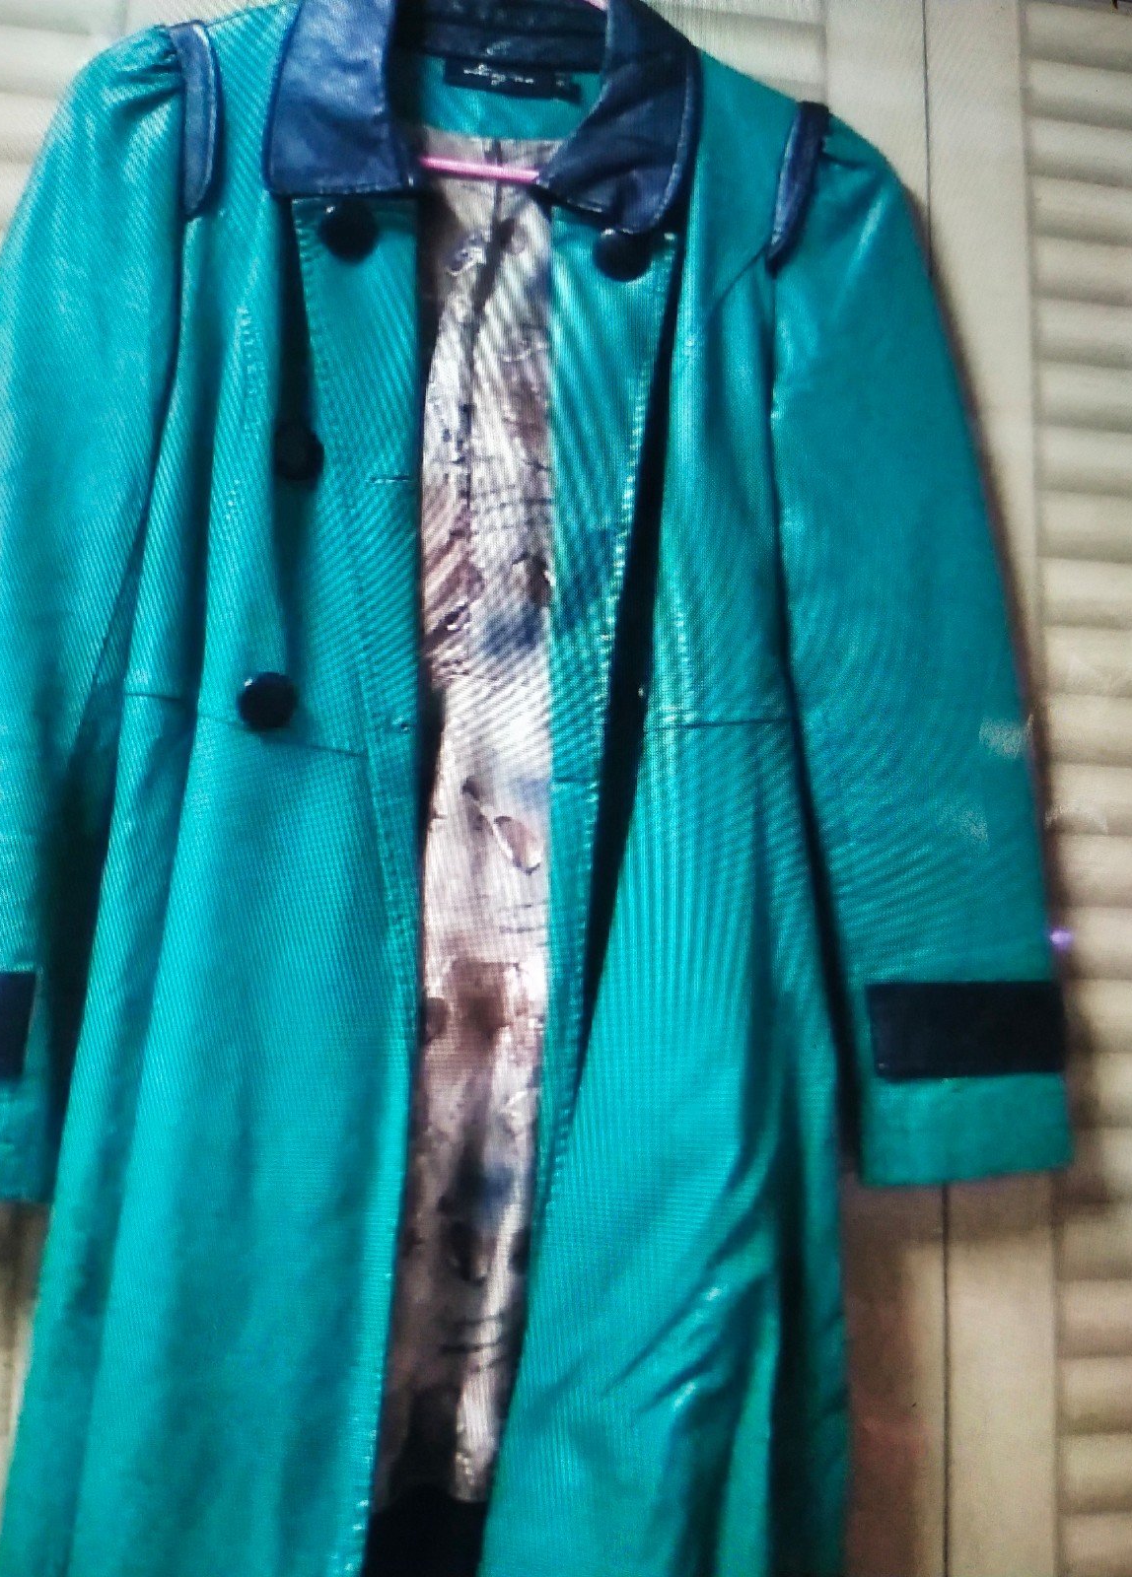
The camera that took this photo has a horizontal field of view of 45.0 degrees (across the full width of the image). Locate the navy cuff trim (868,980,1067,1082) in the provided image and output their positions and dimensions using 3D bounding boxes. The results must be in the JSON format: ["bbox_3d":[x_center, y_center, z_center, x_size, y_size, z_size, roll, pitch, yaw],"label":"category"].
[{"bbox_3d":[0.234,0.142,0.800,0.116,0.054,0.030,-1,-7,-7],"label":"navy cuff trim"}]

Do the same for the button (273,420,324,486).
[{"bbox_3d":[-0.156,-0.194,0.790,0.033,0.033,0.011,2,-7,-3],"label":"button"}]

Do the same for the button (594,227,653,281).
[{"bbox_3d":[0.034,-0.318,0.810,0.034,0.034,0.011,3,-8,-7],"label":"button"}]

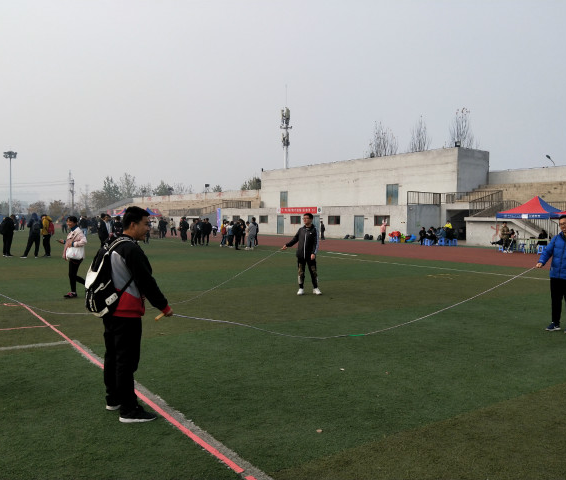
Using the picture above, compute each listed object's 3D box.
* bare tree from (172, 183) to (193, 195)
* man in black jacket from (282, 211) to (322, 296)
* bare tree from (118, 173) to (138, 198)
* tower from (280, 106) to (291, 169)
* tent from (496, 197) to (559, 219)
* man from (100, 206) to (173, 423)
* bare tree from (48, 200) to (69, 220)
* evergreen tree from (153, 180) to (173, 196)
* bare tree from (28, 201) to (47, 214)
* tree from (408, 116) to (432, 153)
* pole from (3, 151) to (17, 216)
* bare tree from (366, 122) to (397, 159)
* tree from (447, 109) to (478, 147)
[{"bbox_3d":[-19.110,-6.712,87.886,4.200,8.270,4.200,1,3,0],"label":"bare tree"},{"bbox_3d":[0.402,0.315,10.050,0.800,1.760,0.450,1,3,16],"label":"man in black jacket"},{"bbox_3d":[-36.292,-9.659,107.801,4.500,11.980,4.500,1,3,0],"label":"bare tree"},{"bbox_3d":[0.622,-14.163,89.471,2.350,23.640,2.350,0,3,0],"label":"tower"},{"bbox_3d":[13.860,-0.881,25.032,3.000,3.040,3.000,-1,3,-33],"label":"tent"},{"bbox_3d":[-1.255,0.607,3.911,0.580,1.760,0.520,-1,3,-23],"label":"man"},{"bbox_3d":[-62.435,-7.895,127.937,5.500,6.080,5.500,1,3,0],"label":"bare tree"},{"bbox_3d":[-24.016,-7.411,92.867,4.200,9.110,4.200,1,3,0],"label":"evergreen tree"},{"bbox_3d":[-69.038,-7.919,129.943,5.400,5.820,5.400,1,3,0],"label":"bare tree"},{"bbox_3d":[14.518,-6.790,48.784,2.900,12.700,2.900,1,3,0],"label":"tree"},{"bbox_3d":[-73.498,-14.159,124.563,3.500,19.530,3.300,-1,3,-21],"label":"pole"},{"bbox_3d":[11.337,-7.159,52.707,3.600,13.070,3.600,0,3,0],"label":"bare tree"},{"bbox_3d":[18.244,-6.836,46.708,3.100,13.050,3.100,0,3,0],"label":"tree"}]

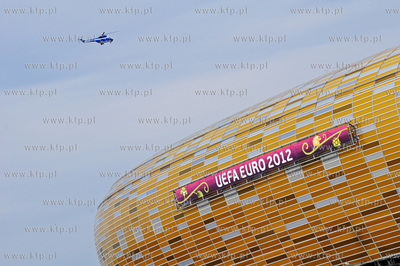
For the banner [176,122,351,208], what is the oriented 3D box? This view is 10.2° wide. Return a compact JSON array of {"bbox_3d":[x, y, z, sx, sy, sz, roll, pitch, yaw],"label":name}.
[{"bbox_3d":[11.050,6.670,432.240,45.500,3.300,2.200,-22,-10,40],"label":"banner"}]

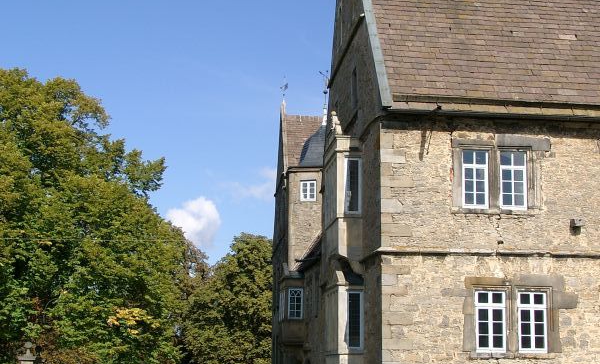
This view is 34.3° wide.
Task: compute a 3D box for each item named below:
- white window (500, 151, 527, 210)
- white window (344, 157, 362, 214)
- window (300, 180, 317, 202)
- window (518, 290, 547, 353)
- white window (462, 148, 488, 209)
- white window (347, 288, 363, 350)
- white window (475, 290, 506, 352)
[{"bbox_3d":[5.275,-0.027,23.965,0.673,1.469,0.150,1,-9,-7],"label":"white window"},{"bbox_3d":[1.426,0.114,25.942,0.480,1.526,0.150,1,-9,-7],"label":"white window"},{"bbox_3d":[0.415,0.458,46.088,0.742,0.973,0.150,1,-9,-7],"label":"window"},{"bbox_3d":[5.628,3.407,23.496,0.728,1.473,0.150,1,-9,-7],"label":"window"},{"bbox_3d":[4.307,-0.070,23.851,0.671,1.475,0.150,1,-9,-7],"label":"white window"},{"bbox_3d":[1.447,3.634,25.418,0.438,1.517,0.150,1,-9,-7],"label":"white window"},{"bbox_3d":[4.587,3.375,23.371,0.770,1.485,0.150,1,-9,-7],"label":"white window"}]

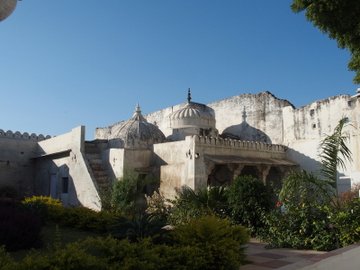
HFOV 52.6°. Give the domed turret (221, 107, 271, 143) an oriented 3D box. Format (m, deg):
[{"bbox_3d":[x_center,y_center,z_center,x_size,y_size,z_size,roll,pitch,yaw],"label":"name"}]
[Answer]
[{"bbox_3d":[4.373,-0.701,24.300,3.350,2.400,3.000,7,-11,-41],"label":"domed turret"}]

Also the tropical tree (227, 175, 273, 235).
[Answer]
[{"bbox_3d":[2.348,2.382,12.300,1.600,2.050,1.550,0,-8,0],"label":"tropical tree"}]

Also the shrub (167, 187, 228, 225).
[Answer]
[{"bbox_3d":[0.696,2.691,13.700,2.200,1.600,2.000,0,-8,0],"label":"shrub"}]

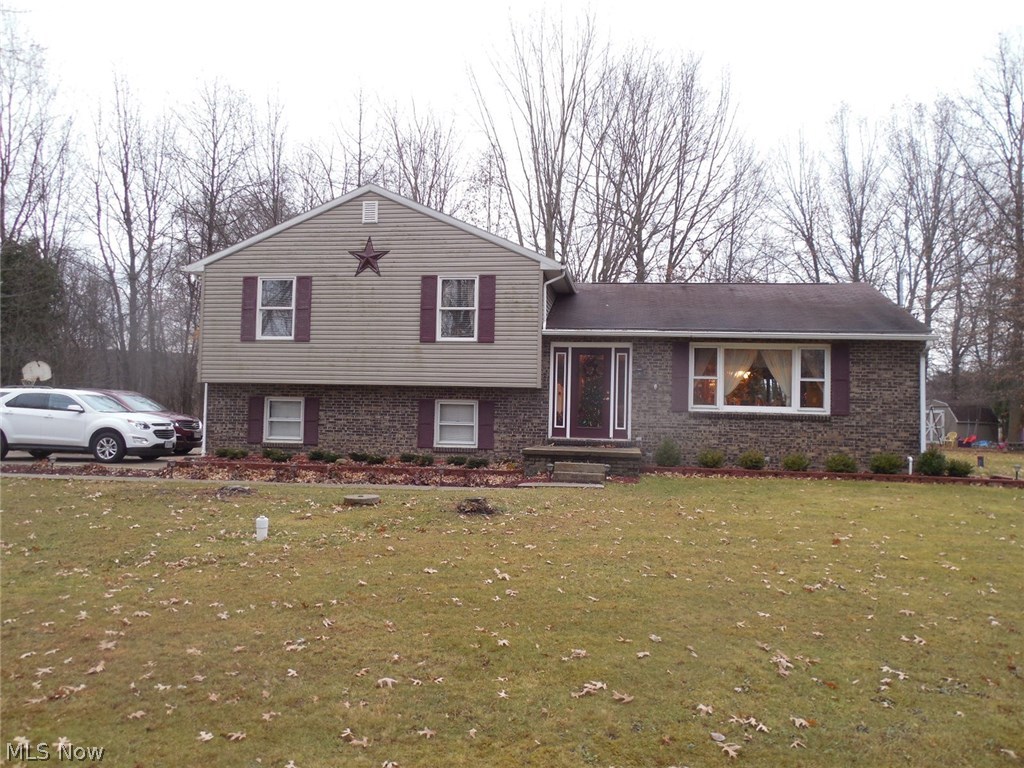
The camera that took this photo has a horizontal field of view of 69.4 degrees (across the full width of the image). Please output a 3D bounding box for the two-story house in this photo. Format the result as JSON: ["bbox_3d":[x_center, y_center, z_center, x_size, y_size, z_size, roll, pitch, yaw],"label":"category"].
[{"bbox_3d":[1.048,-1.061,19.933,16.050,6.120,8.400,1,-3,9],"label":"two-story house"}]

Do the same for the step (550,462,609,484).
[{"bbox_3d":[1.237,1.631,13.490,0.930,0.360,0.600,1,-3,9],"label":"step"}]

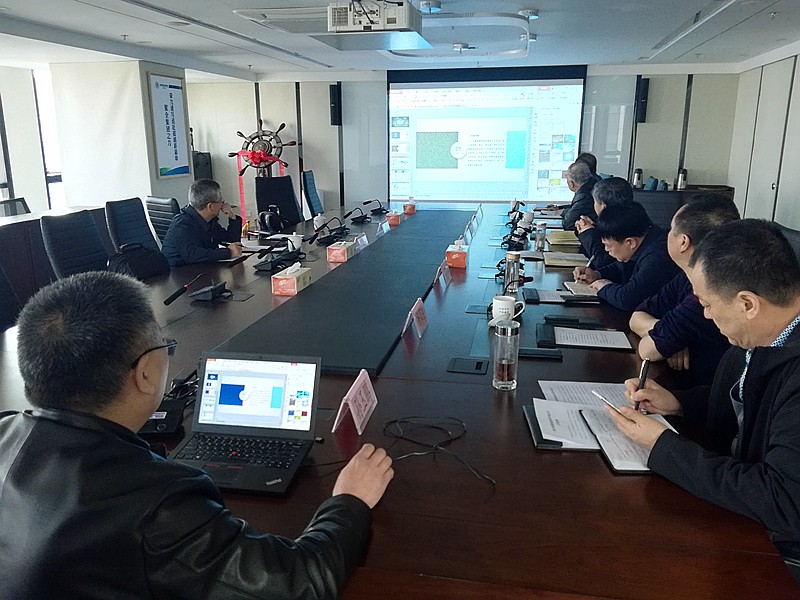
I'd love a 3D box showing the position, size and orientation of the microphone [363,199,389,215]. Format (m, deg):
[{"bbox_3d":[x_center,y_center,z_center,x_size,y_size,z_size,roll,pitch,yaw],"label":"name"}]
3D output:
[{"bbox_3d":[-0.224,-0.915,6.045,0.250,0.145,0.140,3,15,10],"label":"microphone"}]

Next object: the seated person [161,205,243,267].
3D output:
[{"bbox_3d":[-1.204,-0.132,3.917,0.700,1.200,0.580,-1,15,-4],"label":"seated person"}]

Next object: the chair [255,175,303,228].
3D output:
[{"bbox_3d":[-1.046,-0.567,5.761,0.600,1.120,0.650,12,19,39],"label":"chair"}]

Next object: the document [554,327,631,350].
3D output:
[{"bbox_3d":[0.669,0.135,2.215,0.275,0.012,0.205,3,15,12],"label":"document"}]

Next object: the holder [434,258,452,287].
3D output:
[{"bbox_3d":[0.218,-0.136,3.110,0.070,0.096,0.200,3,15,12],"label":"holder"}]

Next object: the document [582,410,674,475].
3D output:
[{"bbox_3d":[0.578,0.338,1.505,0.210,0.015,0.302,1,15,3],"label":"document"}]

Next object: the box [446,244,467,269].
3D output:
[{"bbox_3d":[0.337,-0.249,3.558,0.118,0.087,0.210,3,15,12],"label":"box"}]

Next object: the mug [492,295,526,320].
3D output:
[{"bbox_3d":[0.429,0.033,2.463,0.118,0.098,0.086,3,15,12],"label":"mug"}]

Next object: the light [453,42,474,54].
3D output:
[{"bbox_3d":[0.620,-2.514,6.229,0.160,0.085,0.160,3,15,10],"label":"light"}]

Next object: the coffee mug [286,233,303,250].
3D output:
[{"bbox_3d":[-0.678,-0.375,4.055,0.100,0.108,0.090,3,15,10],"label":"coffee mug"}]

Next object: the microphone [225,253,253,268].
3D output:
[{"bbox_3d":[-0.827,-0.198,3.228,0.140,0.035,0.035,-27,12,9],"label":"microphone"}]

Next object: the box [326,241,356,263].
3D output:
[{"bbox_3d":[-0.342,-0.285,3.712,0.120,0.085,0.212,3,15,12],"label":"box"}]

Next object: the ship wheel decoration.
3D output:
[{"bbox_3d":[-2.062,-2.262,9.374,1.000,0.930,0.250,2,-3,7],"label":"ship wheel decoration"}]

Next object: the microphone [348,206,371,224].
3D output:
[{"bbox_3d":[-0.363,-0.744,5.391,0.250,0.145,0.140,3,15,10],"label":"microphone"}]

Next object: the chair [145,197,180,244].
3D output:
[{"bbox_3d":[-1.412,-0.212,4.485,0.600,1.050,0.580,-13,19,-39],"label":"chair"}]

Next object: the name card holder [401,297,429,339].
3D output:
[{"bbox_3d":[0.060,0.066,2.388,0.072,0.095,0.200,3,15,10],"label":"name card holder"}]

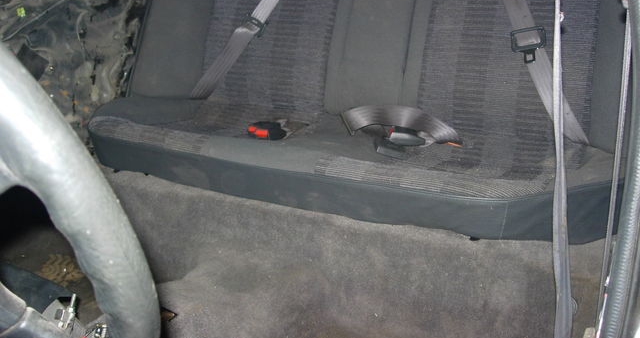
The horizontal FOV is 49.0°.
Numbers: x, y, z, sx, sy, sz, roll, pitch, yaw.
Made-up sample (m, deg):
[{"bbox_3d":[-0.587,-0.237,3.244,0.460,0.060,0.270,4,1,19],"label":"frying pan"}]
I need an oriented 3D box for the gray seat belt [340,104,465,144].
[{"bbox_3d":[0.168,-0.091,1.470,0.245,0.060,0.100,5,22,11],"label":"gray seat belt"}]

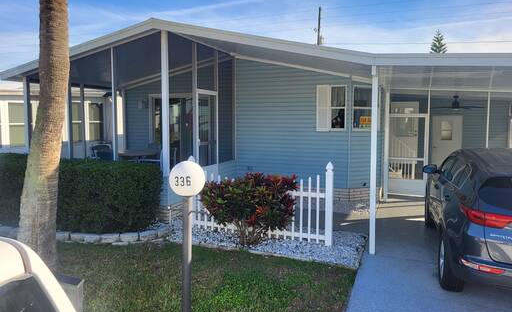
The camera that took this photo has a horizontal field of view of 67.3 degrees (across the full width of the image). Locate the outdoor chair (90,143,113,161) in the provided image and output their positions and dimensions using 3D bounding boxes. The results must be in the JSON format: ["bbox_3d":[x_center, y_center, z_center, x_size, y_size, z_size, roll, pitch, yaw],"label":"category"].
[{"bbox_3d":[-3.780,0.180,9.400,0.620,0.930,0.580,3,5,44],"label":"outdoor chair"}]

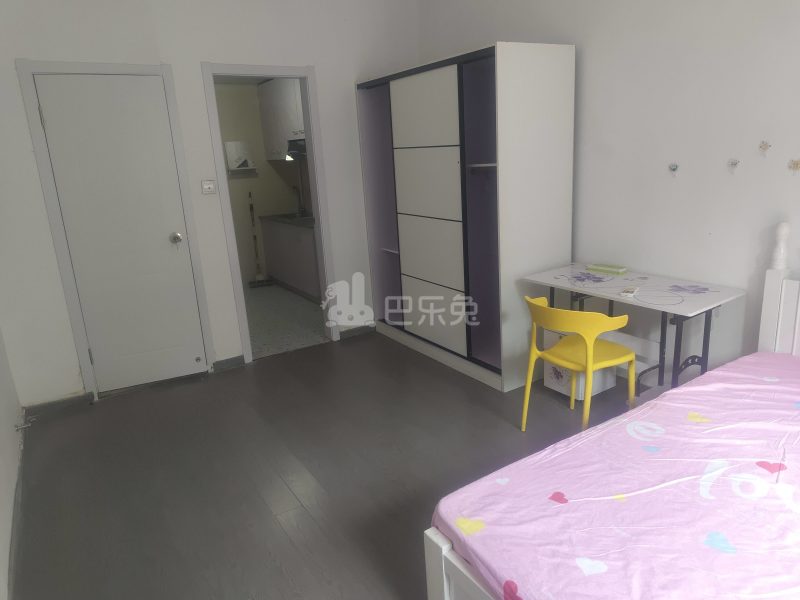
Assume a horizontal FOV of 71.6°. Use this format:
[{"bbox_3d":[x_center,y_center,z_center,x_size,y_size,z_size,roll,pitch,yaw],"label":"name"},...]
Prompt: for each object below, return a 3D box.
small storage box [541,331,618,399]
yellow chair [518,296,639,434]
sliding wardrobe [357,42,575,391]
[{"bbox_3d":[1.122,0.351,3.449,0.328,0.399,0.288,-12,17,-29],"label":"small storage box"},{"bbox_3d":[0.913,0.342,2.845,0.480,0.742,0.490,-13,17,-34],"label":"yellow chair"},{"bbox_3d":[0.409,-0.598,3.973,0.600,2.000,1.590,-13,18,-30],"label":"sliding wardrobe"}]

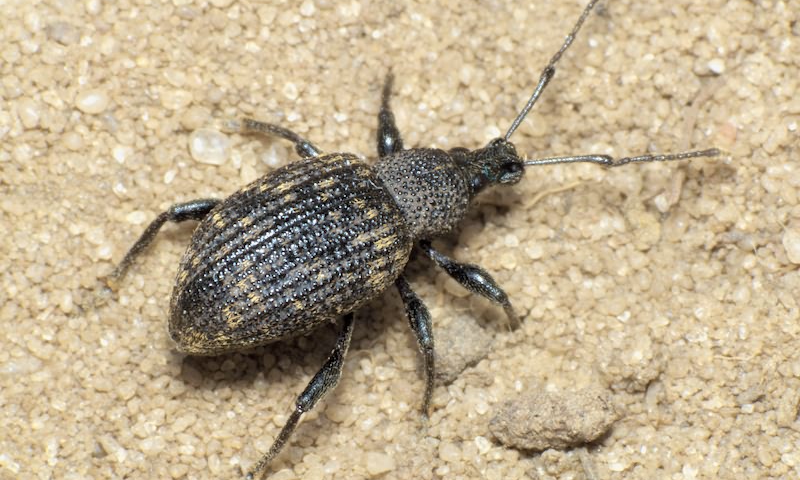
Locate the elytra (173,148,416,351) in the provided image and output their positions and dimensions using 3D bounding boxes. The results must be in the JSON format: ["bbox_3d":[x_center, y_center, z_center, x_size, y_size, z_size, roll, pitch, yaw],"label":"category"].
[{"bbox_3d":[-0.003,0.000,0.095,0.007,0.003,0.004,-29,68,-7],"label":"elytra"}]

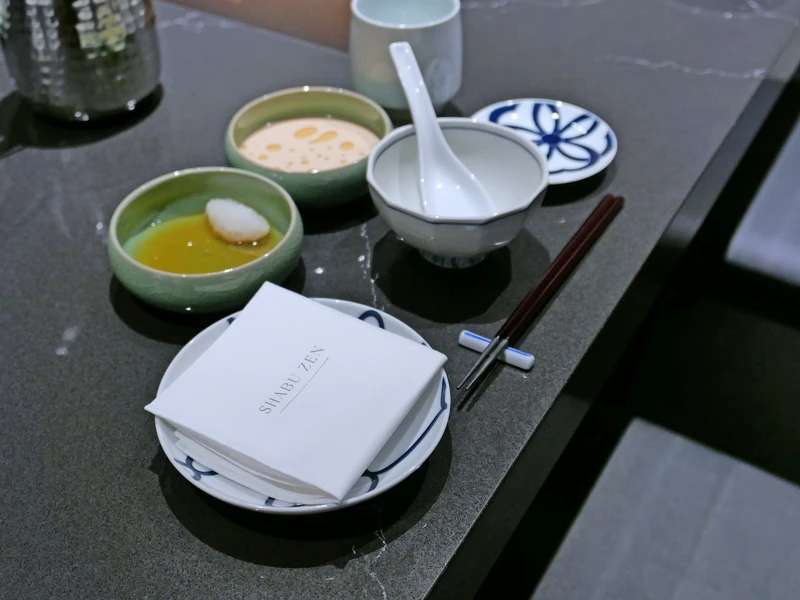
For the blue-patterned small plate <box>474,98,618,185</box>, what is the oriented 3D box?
[{"bbox_3d":[0.109,-0.121,0.661,0.121,0.018,0.121,0,42,0],"label":"blue-patterned small plate"}]

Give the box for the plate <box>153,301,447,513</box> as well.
[{"bbox_3d":[-0.051,0.058,0.453,0.155,0.026,0.155,0,42,0],"label":"plate"}]

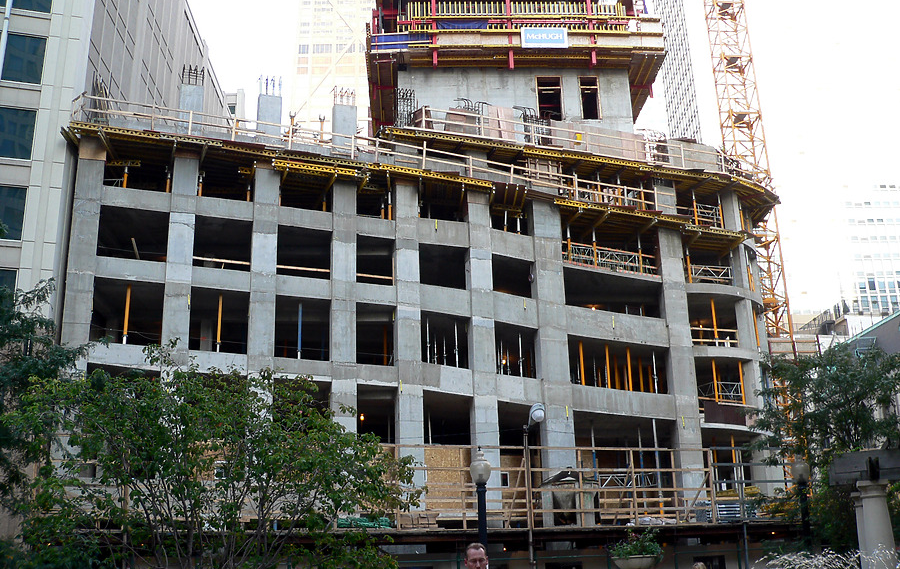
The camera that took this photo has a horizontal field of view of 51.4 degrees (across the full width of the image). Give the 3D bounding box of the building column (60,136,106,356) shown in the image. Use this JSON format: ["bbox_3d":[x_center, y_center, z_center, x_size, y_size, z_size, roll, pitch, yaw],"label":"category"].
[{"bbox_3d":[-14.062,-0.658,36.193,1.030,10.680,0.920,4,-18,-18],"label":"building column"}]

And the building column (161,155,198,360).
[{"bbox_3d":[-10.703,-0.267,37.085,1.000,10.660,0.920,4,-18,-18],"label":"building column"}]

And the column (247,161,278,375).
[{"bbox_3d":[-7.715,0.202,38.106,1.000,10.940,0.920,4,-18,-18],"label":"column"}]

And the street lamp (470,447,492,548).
[{"bbox_3d":[0.686,5.343,18.849,0.450,4.090,0.450,-2,-17,0],"label":"street lamp"}]

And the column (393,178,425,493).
[{"bbox_3d":[-1.914,2.177,39.493,0.970,13.940,0.920,4,-18,-18],"label":"column"}]

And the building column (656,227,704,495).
[{"bbox_3d":[10.425,3.752,43.438,1.120,13.160,0.920,4,-18,-18],"label":"building column"}]

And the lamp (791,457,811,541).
[{"bbox_3d":[7.723,5.648,20.145,0.450,3.890,0.450,-2,-17,0],"label":"lamp"}]

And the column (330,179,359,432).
[{"bbox_3d":[-4.432,1.454,38.830,0.980,12.210,0.920,4,-18,-18],"label":"column"}]

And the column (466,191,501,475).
[{"bbox_3d":[1.246,2.413,40.067,0.980,13.410,0.920,4,-18,-18],"label":"column"}]

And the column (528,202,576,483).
[{"bbox_3d":[4.425,2.799,41.599,1.300,13.540,0.920,4,-18,-18],"label":"column"}]

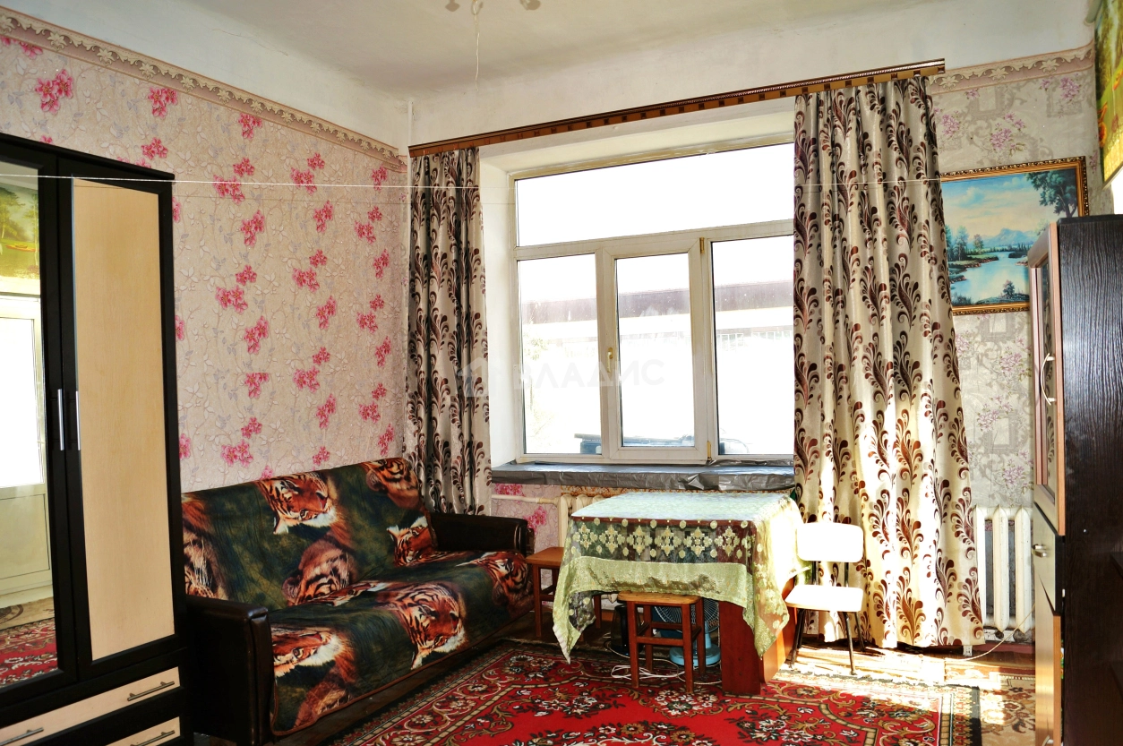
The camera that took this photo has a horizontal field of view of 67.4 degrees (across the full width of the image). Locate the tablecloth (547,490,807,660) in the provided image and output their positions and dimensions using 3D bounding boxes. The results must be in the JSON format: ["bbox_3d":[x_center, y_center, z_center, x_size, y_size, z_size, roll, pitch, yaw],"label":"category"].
[{"bbox_3d":[0.606,0.968,4.114,1.040,0.640,0.840,-2,1,24],"label":"tablecloth"}]

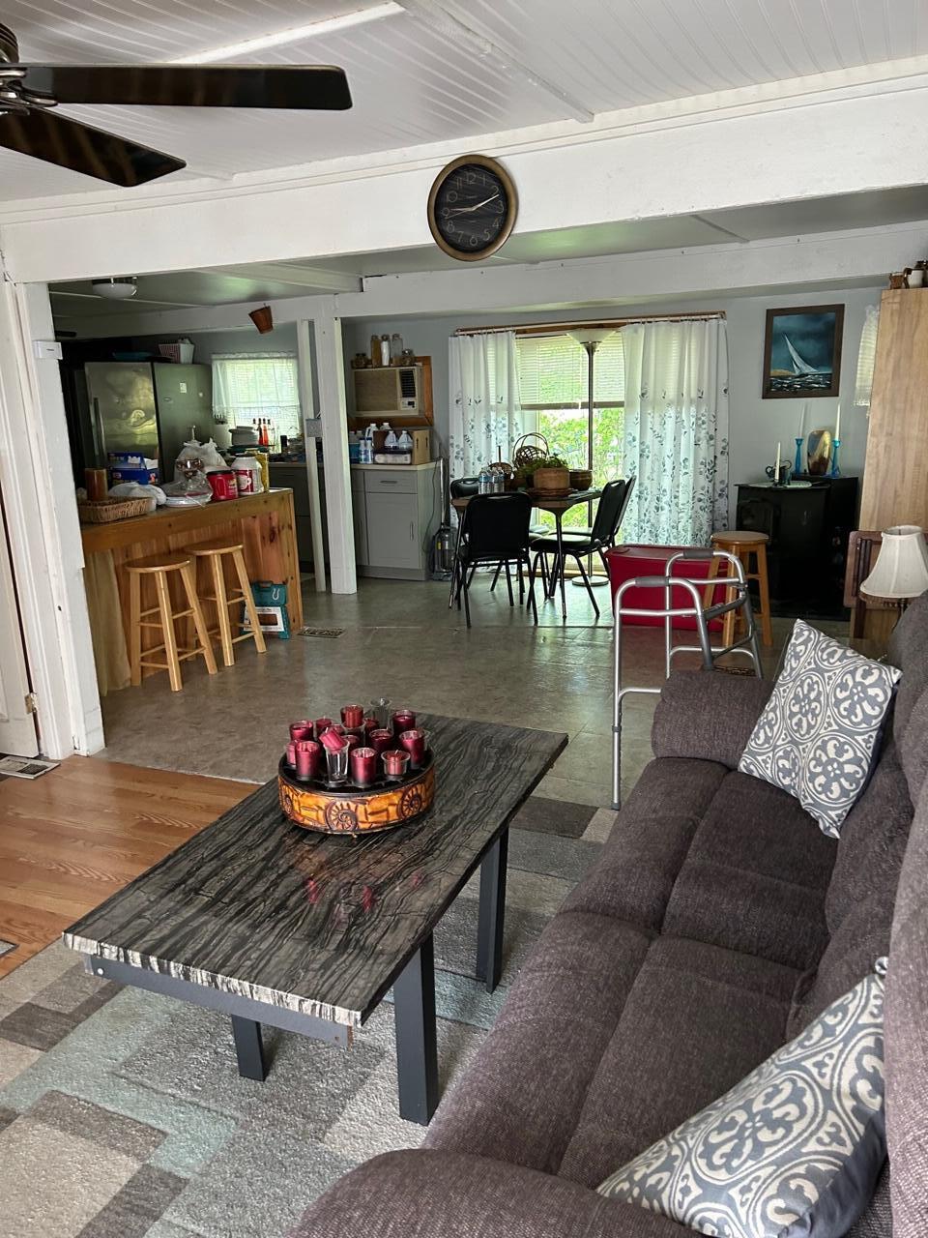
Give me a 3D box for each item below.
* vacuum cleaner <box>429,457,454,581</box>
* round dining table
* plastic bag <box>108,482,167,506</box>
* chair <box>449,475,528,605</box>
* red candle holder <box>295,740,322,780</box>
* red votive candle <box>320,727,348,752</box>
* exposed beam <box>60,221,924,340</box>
[{"bbox_3d":[-0.143,-0.793,7.367,0.270,0.970,0.280,2,15,15],"label":"vacuum cleaner"},{"bbox_3d":[0.485,-0.511,6.509,0.930,0.755,0.930,6,16,28],"label":"round dining table"},{"bbox_3d":[-1.815,-0.667,5.093,0.210,0.130,0.260,5,16,27],"label":"plastic bag"},{"bbox_3d":[0.231,-0.567,6.552,0.550,0.860,0.450,10,18,39],"label":"chair"},{"bbox_3d":[-0.395,0.363,2.364,0.058,0.078,0.058,-2,14,0],"label":"red candle holder"},{"bbox_3d":[-0.313,0.291,2.230,0.041,0.050,0.041,-33,15,36],"label":"red votive candle"},{"bbox_3d":[-0.431,-2.172,6.235,6.900,0.250,0.140,5,16,27],"label":"exposed beam"}]

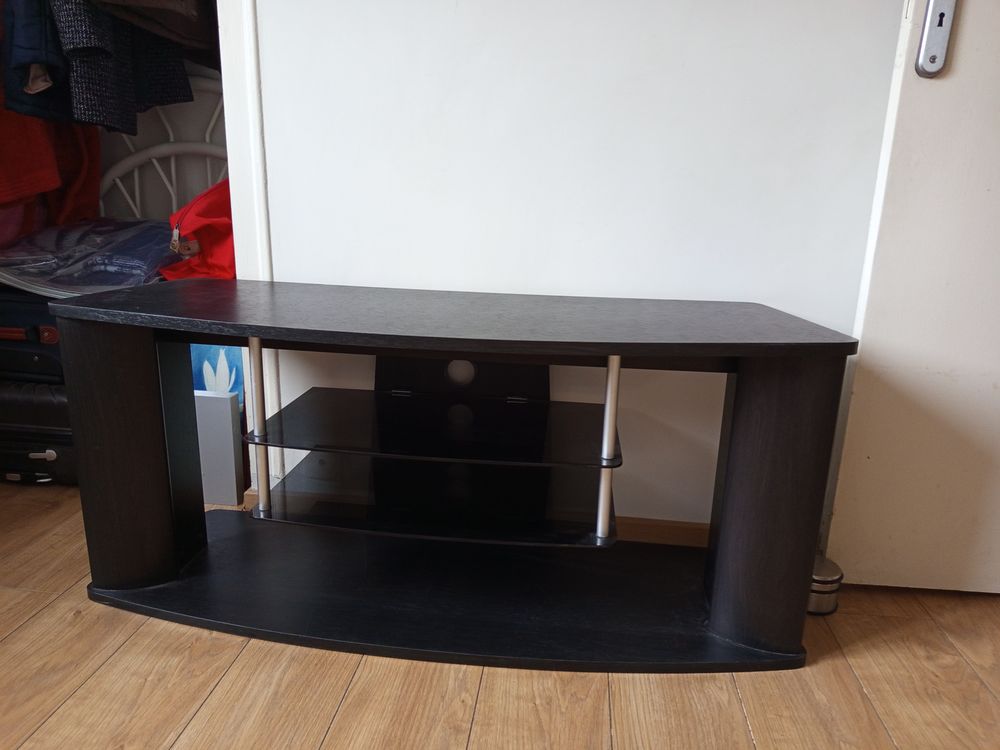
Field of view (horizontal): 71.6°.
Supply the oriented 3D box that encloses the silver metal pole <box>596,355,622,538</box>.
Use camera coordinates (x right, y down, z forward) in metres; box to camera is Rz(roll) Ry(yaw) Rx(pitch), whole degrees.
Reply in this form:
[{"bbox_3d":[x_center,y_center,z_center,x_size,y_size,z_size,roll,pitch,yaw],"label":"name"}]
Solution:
[{"bbox_3d":[0.163,0.104,1.034,0.019,0.312,0.019,3,15,6],"label":"silver metal pole"}]

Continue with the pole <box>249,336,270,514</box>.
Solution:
[{"bbox_3d":[-0.379,0.074,1.090,0.019,0.312,0.019,3,15,6],"label":"pole"}]

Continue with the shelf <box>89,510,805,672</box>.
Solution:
[{"bbox_3d":[-0.105,0.379,1.249,1.186,0.020,0.398,3,15,6],"label":"shelf"}]

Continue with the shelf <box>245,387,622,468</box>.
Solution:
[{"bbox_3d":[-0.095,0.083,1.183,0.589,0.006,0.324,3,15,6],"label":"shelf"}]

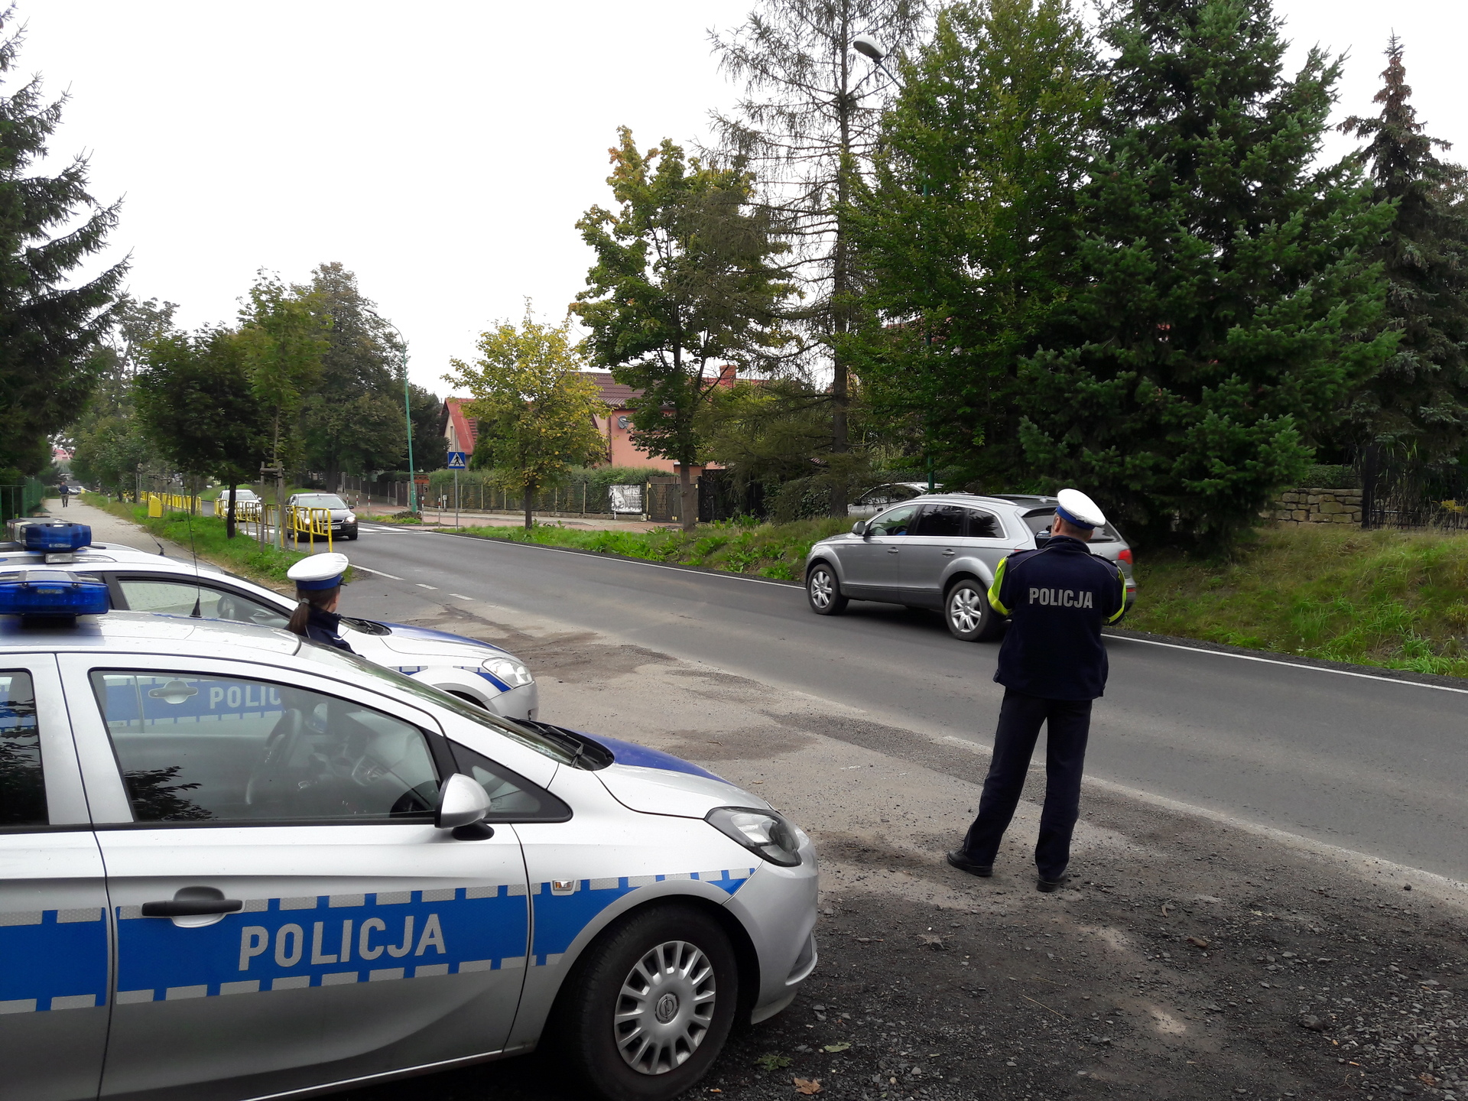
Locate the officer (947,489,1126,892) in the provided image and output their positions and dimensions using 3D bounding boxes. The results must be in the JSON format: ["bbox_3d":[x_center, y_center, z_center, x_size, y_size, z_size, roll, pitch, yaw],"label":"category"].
[{"bbox_3d":[1.428,0.652,5.613,0.780,1.850,0.560,-1,4,-8],"label":"officer"}]

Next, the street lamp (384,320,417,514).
[{"bbox_3d":[-16.016,-6.421,55.294,1.900,9.400,0.350,-2,4,-30],"label":"street lamp"}]

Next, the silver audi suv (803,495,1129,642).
[{"bbox_3d":[2.819,0.099,15.633,2.000,1.740,5.080,-2,4,-30],"label":"silver audi suv"}]

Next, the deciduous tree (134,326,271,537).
[{"bbox_3d":[-16.920,-3.760,37.797,4.381,6.689,4.381,0,3,0],"label":"deciduous tree"}]

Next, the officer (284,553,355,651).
[{"bbox_3d":[-1.852,0.831,5.350,0.500,1.640,0.380,2,4,30],"label":"officer"}]

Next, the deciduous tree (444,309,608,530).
[{"bbox_3d":[-7.127,-4.487,40.771,5.631,7.524,5.462,0,3,0],"label":"deciduous tree"}]

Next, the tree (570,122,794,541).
[{"bbox_3d":[-1.451,-6.240,34.149,6.234,11.535,6.047,0,3,0],"label":"tree"}]

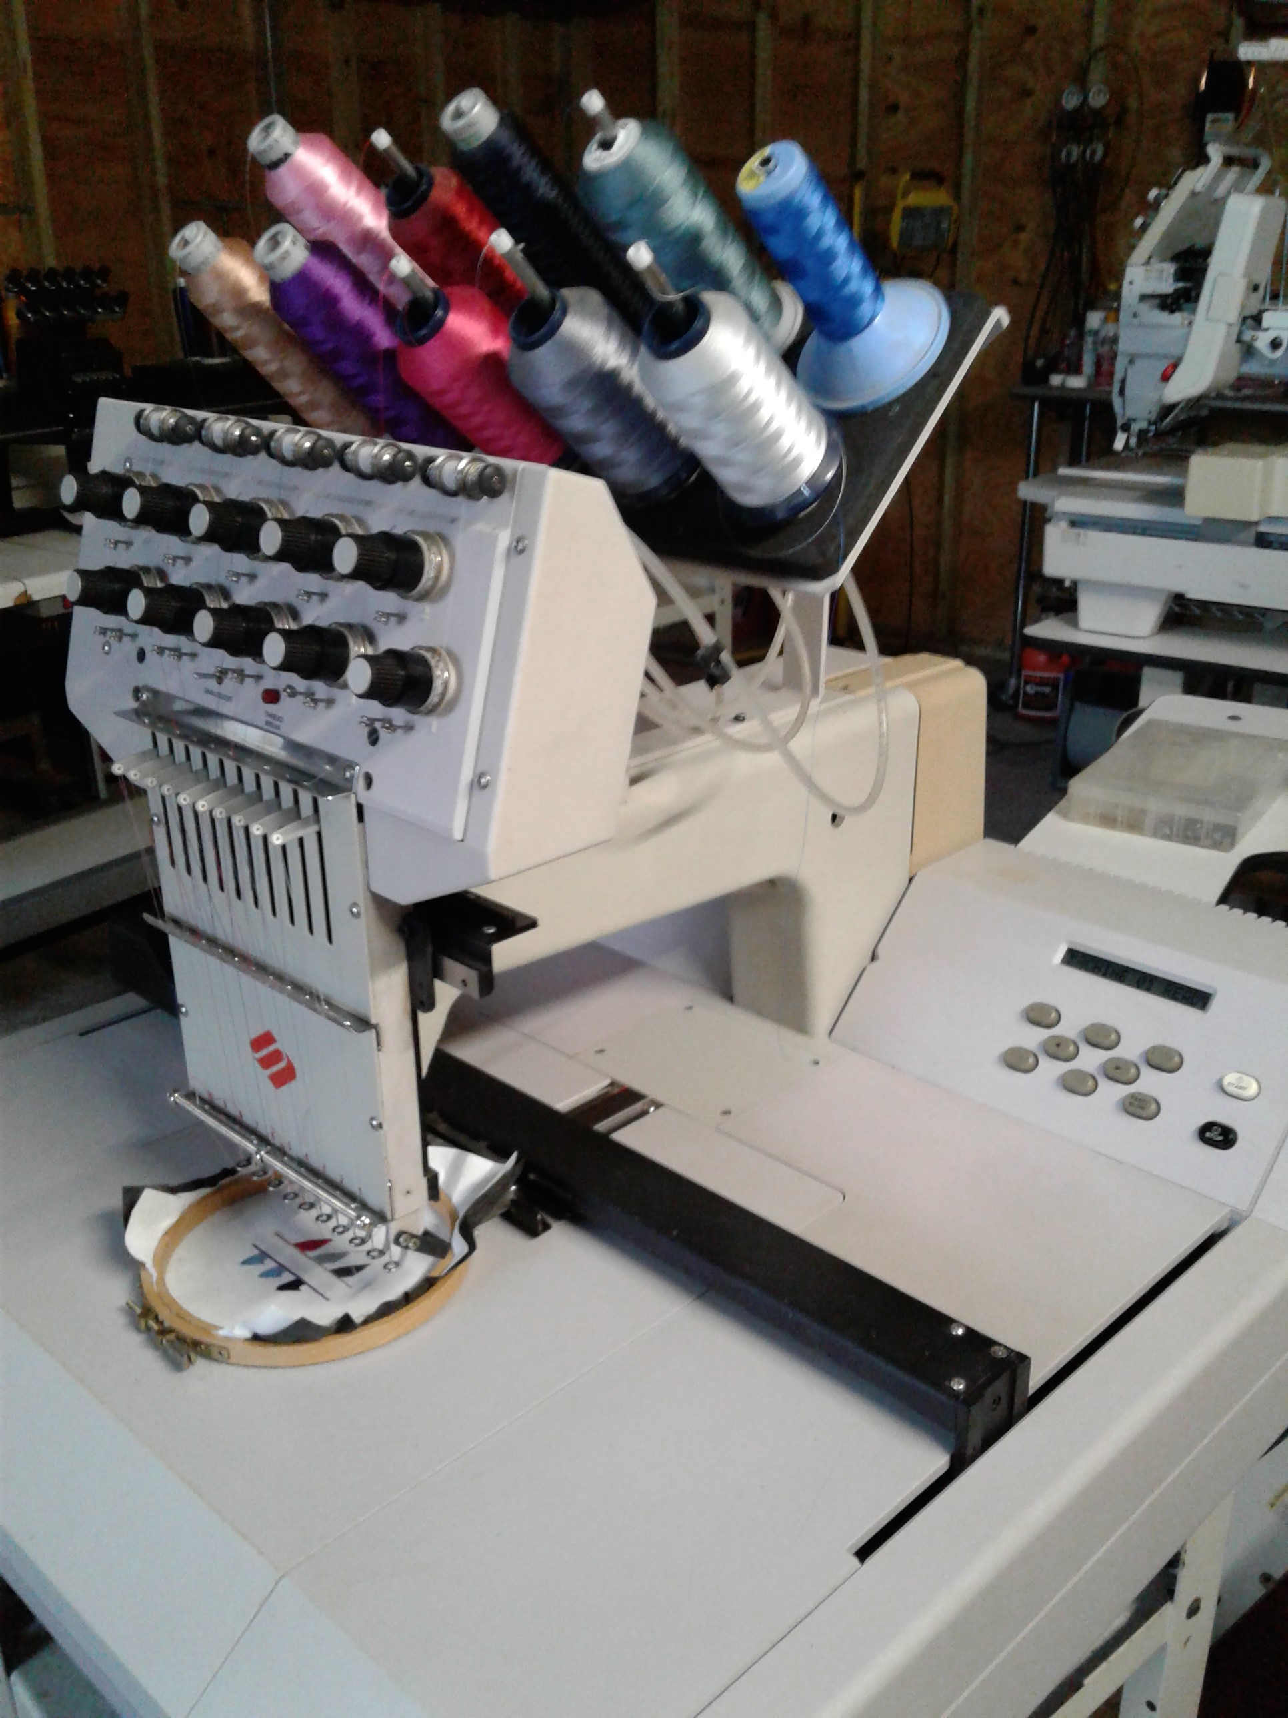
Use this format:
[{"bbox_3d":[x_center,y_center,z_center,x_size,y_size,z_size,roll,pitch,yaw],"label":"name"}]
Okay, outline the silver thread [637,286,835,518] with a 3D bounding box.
[{"bbox_3d":[0.044,-0.220,0.792,0.066,0.110,0.066,18,73,41],"label":"silver thread"}]

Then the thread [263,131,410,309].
[{"bbox_3d":[-0.174,-0.385,1.028,0.051,0.126,0.051,18,73,41],"label":"thread"}]

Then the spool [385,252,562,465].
[{"bbox_3d":[-0.092,-0.270,0.897,0.063,0.144,0.063,18,73,41],"label":"spool"}]

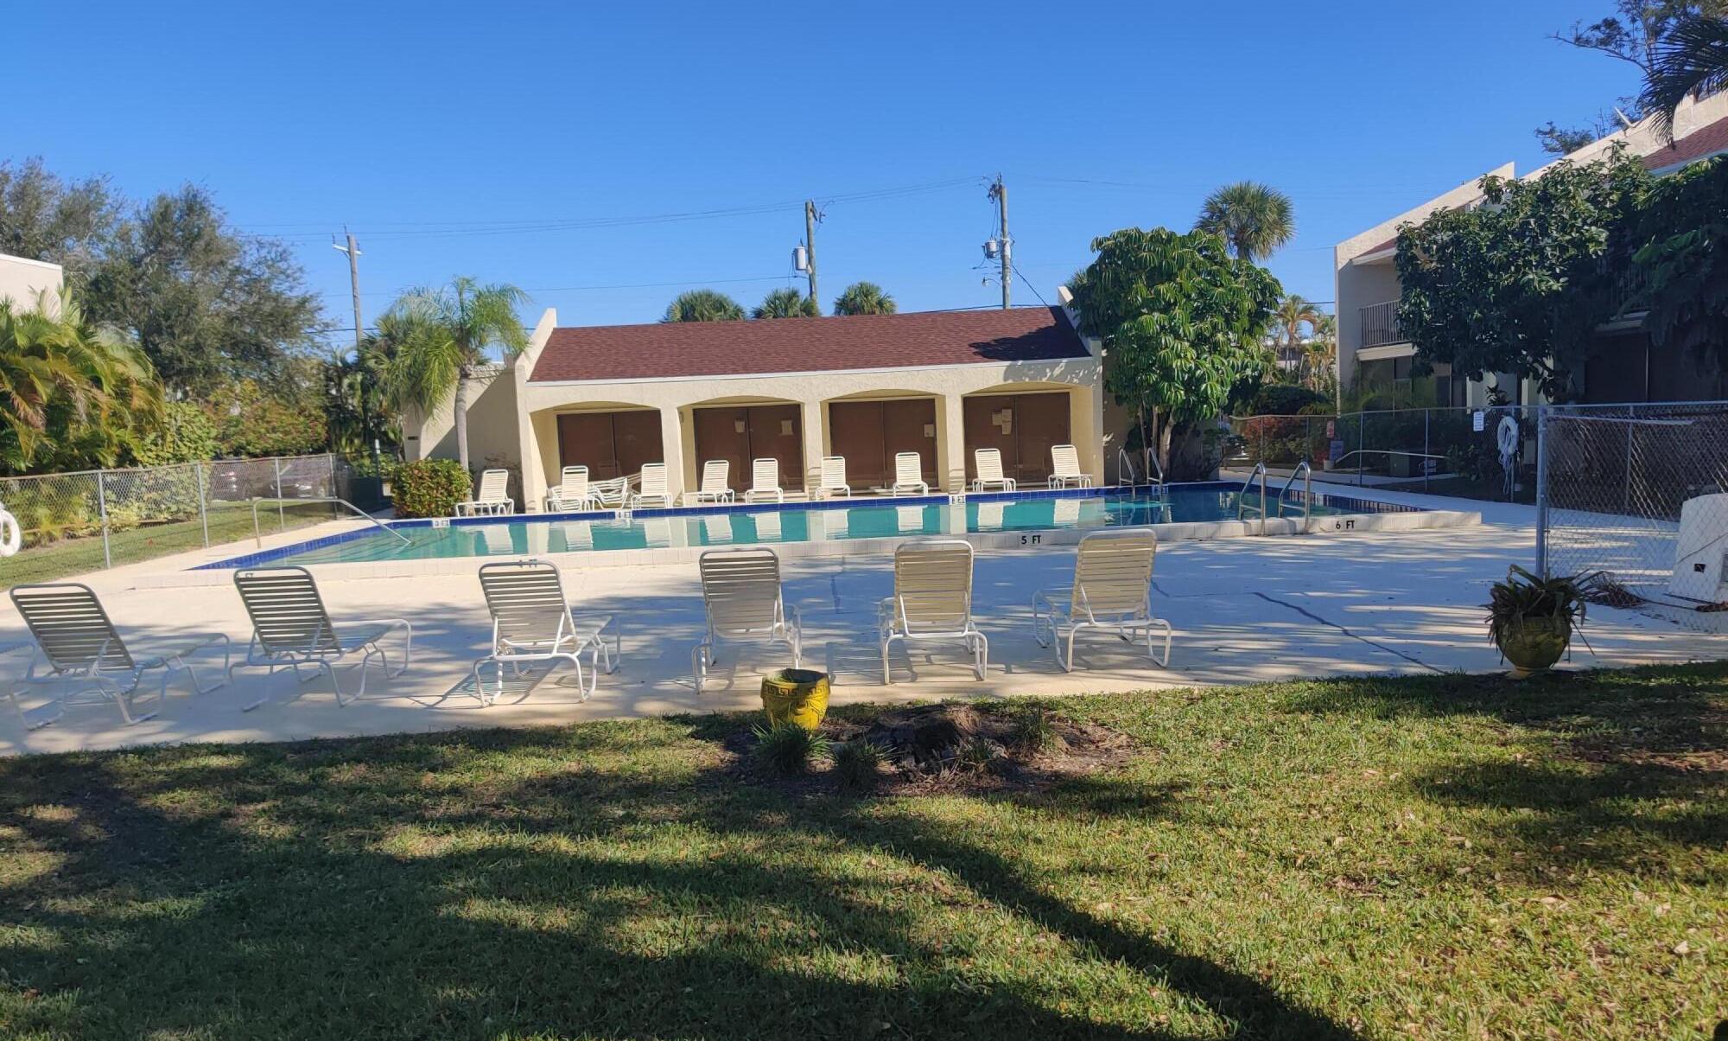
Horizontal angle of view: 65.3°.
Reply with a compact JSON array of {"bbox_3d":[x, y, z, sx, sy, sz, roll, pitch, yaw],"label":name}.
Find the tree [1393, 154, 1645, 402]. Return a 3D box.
[{"bbox_3d":[10.345,-3.012,21.144,3.600,5.200,3.600,-3,4,-1],"label":"tree"}]

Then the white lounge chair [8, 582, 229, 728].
[{"bbox_3d":[-5.031,0.804,9.195,0.670,0.960,1.530,-2,4,1],"label":"white lounge chair"}]

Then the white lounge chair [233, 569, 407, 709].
[{"bbox_3d":[-3.762,0.723,9.360,0.680,0.950,1.450,-2,4,0],"label":"white lounge chair"}]

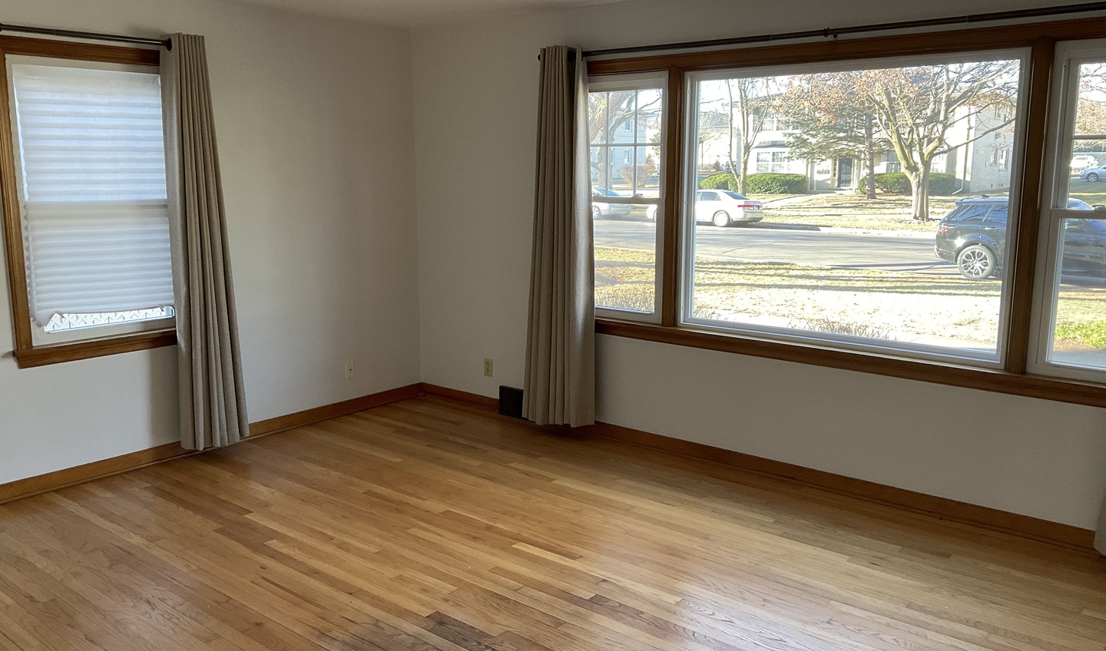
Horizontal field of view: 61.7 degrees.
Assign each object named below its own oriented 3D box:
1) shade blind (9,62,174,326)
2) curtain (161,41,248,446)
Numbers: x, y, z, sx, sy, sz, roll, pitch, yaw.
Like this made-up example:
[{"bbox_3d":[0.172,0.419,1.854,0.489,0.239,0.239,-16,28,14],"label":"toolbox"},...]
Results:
[{"bbox_3d":[-2.199,-0.631,4.550,0.050,1.205,0.715,8,13,39],"label":"shade blind"},{"bbox_3d":[-1.813,-0.407,4.863,0.149,2.136,0.363,8,13,39],"label":"curtain"}]

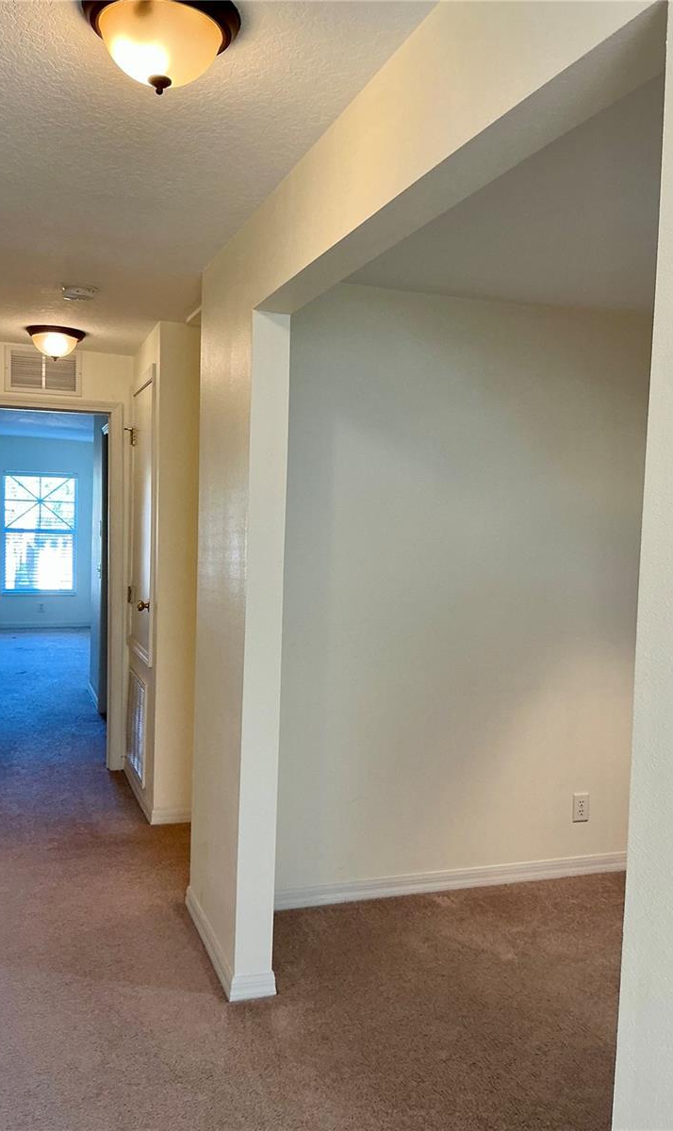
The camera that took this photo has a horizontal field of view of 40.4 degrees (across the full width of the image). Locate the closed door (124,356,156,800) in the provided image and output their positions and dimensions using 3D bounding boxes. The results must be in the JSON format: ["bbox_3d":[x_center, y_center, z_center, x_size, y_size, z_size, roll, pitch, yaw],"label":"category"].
[{"bbox_3d":[-1.039,0.068,4.871,0.050,2.084,0.823,1,3,-20],"label":"closed door"}]

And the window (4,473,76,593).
[{"bbox_3d":[-3.679,-0.393,11.375,0.876,1.525,0.100,1,3,-20],"label":"window"}]

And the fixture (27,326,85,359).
[{"bbox_3d":[-1.402,-1.094,4.574,0.286,0.146,0.286,1,3,-20],"label":"fixture"}]

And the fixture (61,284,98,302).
[{"bbox_3d":[-1.034,-1.090,3.678,0.135,0.037,0.135,1,3,-20],"label":"fixture"}]

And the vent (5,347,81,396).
[{"bbox_3d":[-1.618,-1.071,5.062,0.408,0.249,0.020,1,3,-20],"label":"vent"}]

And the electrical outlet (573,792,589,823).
[{"bbox_3d":[1.052,1.041,3.939,0.079,0.122,0.010,1,3,-20],"label":"electrical outlet"}]

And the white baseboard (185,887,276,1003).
[{"bbox_3d":[-0.386,1.292,3.213,0.151,0.081,0.741,1,3,-20],"label":"white baseboard"}]

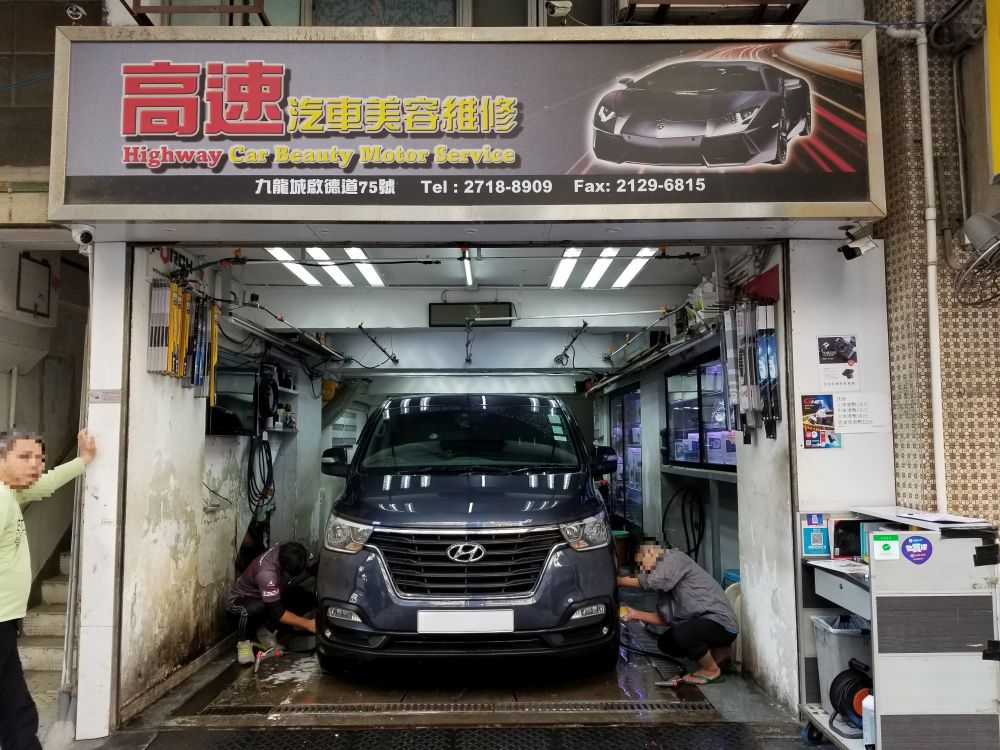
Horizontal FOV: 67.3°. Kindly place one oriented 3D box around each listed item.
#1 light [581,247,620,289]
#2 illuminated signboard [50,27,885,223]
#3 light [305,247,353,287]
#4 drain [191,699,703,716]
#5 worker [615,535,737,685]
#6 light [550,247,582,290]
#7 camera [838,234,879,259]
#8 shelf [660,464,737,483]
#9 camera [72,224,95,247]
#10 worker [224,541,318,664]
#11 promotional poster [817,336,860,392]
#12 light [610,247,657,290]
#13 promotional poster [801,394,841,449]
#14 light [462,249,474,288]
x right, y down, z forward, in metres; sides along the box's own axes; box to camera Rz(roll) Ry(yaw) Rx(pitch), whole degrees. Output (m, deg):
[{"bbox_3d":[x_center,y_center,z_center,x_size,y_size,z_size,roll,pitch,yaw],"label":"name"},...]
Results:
[{"bbox_3d":[0.686,-0.756,5.221,0.100,0.060,1.240,0,-5,-1],"label":"light"},{"bbox_3d":[-0.168,-1.267,3.940,4.180,1.000,0.300,0,-5,-1],"label":"illuminated signboard"},{"bbox_3d":[-1.148,-0.745,5.146,0.100,0.040,1.200,0,-4,-2],"label":"light"},{"bbox_3d":[-0.230,1.896,4.226,2.880,0.050,0.170,0,-4,-1],"label":"drain"},{"bbox_3d":[1.145,1.504,4.923,0.760,0.880,0.500,0,-5,-3],"label":"worker"},{"bbox_3d":[0.440,-0.721,5.080,0.100,0.040,1.220,0,-4,-1],"label":"light"},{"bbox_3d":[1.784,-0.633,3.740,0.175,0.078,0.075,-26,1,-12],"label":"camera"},{"bbox_3d":[1.784,0.824,6.298,0.280,0.080,2.400,0,-5,-1],"label":"shelf"},{"bbox_3d":[-2.054,-0.684,3.710,0.120,0.100,0.120,3,-5,-36],"label":"camera"},{"bbox_3d":[-1.583,1.571,5.315,0.700,0.790,0.560,-4,-6,38],"label":"worker"},{"bbox_3d":[1.868,-0.062,4.136,0.216,0.303,0.008,0,-5,-1],"label":"promotional poster"},{"bbox_3d":[0.921,-0.757,5.228,0.100,0.060,1.240,0,-5,-1],"label":"light"},{"bbox_3d":[1.758,0.255,4.108,0.212,0.297,0.008,0,-5,-1],"label":"promotional poster"},{"bbox_3d":[-0.212,-0.740,5.027,0.050,0.060,1.200,0,-4,-1],"label":"light"}]

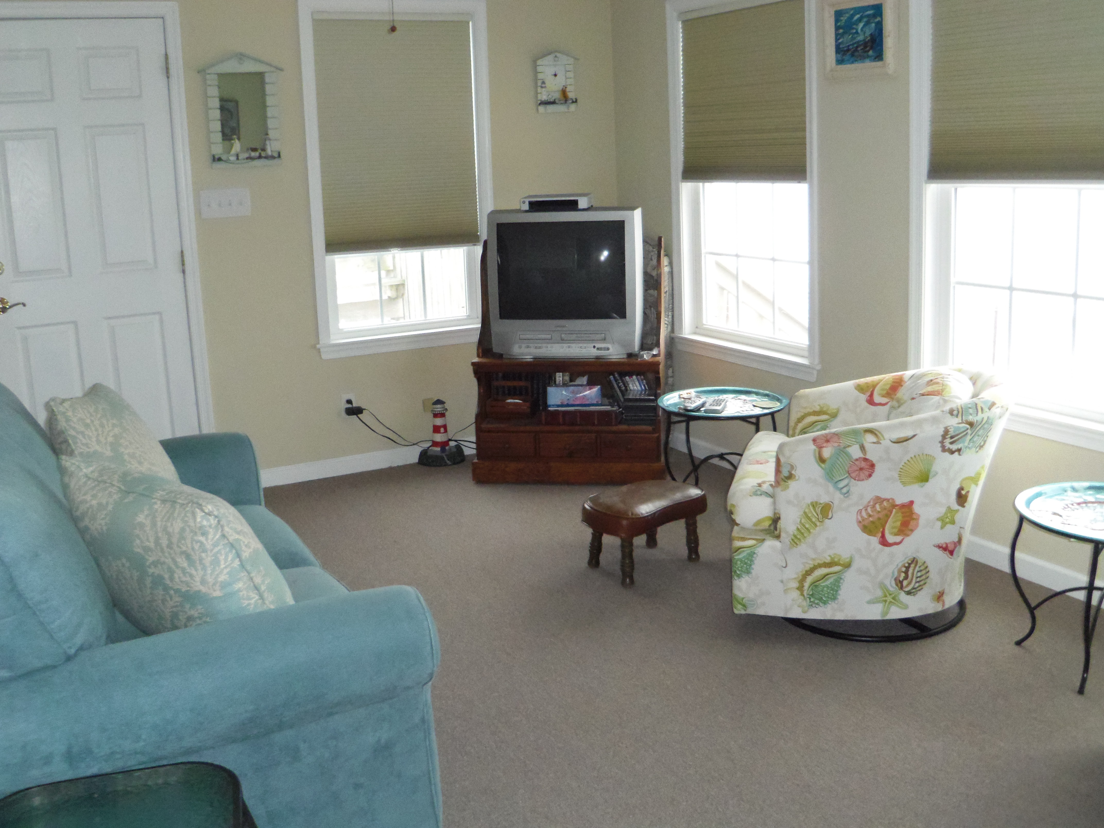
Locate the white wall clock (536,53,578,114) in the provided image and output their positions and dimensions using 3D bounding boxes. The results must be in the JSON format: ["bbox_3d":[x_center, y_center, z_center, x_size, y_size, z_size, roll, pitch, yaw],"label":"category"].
[{"bbox_3d":[0.028,-1.546,5.203,0.224,0.283,0.040,-9,14,-26],"label":"white wall clock"}]

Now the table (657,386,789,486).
[{"bbox_3d":[0.659,0.165,4.323,0.525,0.440,0.525,-2,13,0],"label":"table"}]

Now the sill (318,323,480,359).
[{"bbox_3d":[-0.644,-0.340,5.139,0.922,0.077,0.110,-9,14,-26],"label":"sill"}]

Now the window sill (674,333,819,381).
[{"bbox_3d":[0.831,-0.251,4.743,0.110,0.078,1.055,-9,14,-26],"label":"window sill"}]

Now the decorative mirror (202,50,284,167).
[{"bbox_3d":[-1.261,-1.248,4.568,0.352,0.466,0.050,-9,14,-26],"label":"decorative mirror"}]

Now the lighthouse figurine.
[{"bbox_3d":[-0.525,0.078,5.210,0.205,0.304,0.165,-9,14,-26],"label":"lighthouse figurine"}]

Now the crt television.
[{"bbox_3d":[0.079,-0.592,4.963,0.645,0.620,0.480,1,13,12],"label":"crt television"}]

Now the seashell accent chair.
[{"bbox_3d":[0.963,0.217,3.333,0.820,0.750,0.740,3,14,20],"label":"seashell accent chair"}]

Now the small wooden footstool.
[{"bbox_3d":[0.303,0.394,3.780,0.420,0.258,0.285,-13,17,-39],"label":"small wooden footstool"}]

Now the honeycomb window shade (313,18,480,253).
[{"bbox_3d":[-0.673,-1.240,4.939,0.748,1.045,0.045,-9,14,-26],"label":"honeycomb window shade"}]

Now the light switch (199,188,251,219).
[{"bbox_3d":[-1.349,-0.871,4.617,0.210,0.114,0.016,-9,14,-26],"label":"light switch"}]

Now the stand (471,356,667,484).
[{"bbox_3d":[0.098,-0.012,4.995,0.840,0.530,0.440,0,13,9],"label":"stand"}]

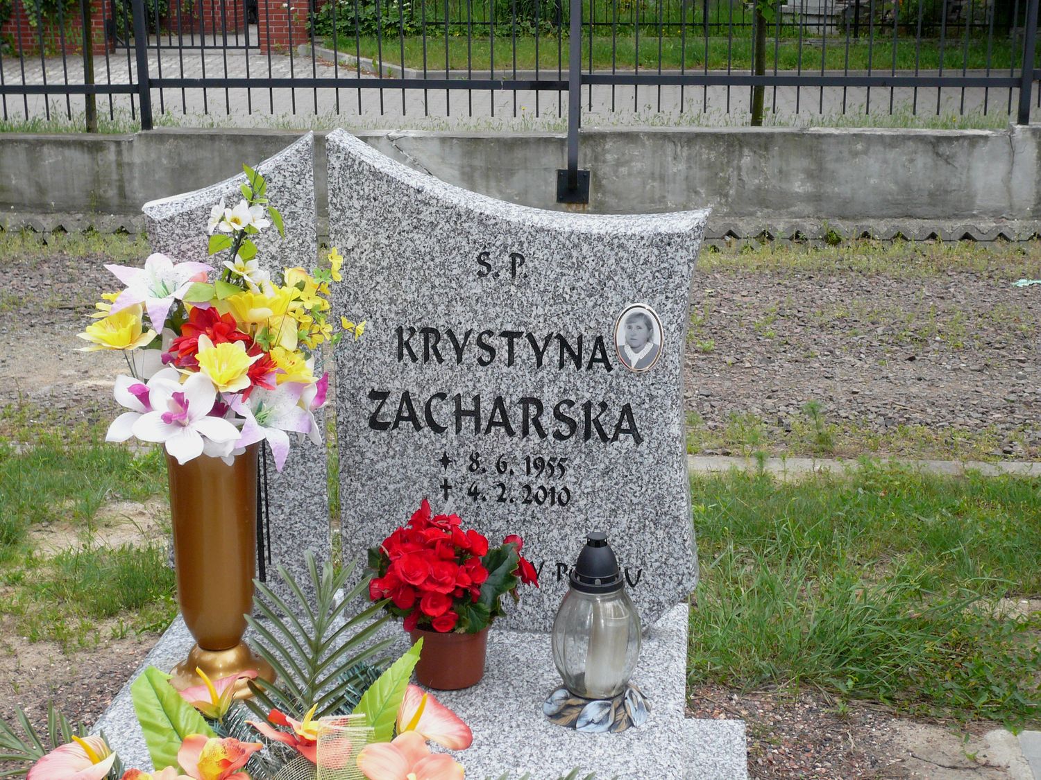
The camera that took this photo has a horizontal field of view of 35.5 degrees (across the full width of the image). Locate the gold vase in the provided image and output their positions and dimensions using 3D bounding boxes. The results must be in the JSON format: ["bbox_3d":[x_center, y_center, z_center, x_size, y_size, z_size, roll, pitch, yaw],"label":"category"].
[{"bbox_3d":[-0.449,0.250,2.391,0.163,0.385,0.163,2,17,6],"label":"gold vase"}]

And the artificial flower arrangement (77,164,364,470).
[{"bbox_3d":[-0.424,-0.115,2.259,0.417,0.401,0.300,2,17,6],"label":"artificial flower arrangement"}]

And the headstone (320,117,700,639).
[{"bbox_3d":[-0.001,-0.003,2.533,0.577,0.787,0.085,3,17,10],"label":"headstone"}]

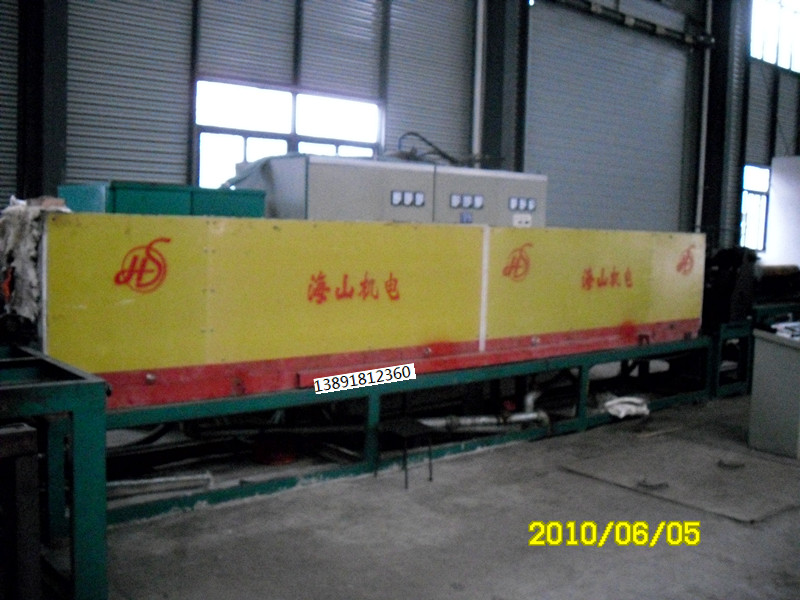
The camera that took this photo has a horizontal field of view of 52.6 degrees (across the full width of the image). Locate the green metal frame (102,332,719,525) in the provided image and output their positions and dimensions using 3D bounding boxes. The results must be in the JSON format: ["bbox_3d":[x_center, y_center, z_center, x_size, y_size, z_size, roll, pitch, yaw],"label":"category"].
[{"bbox_3d":[0.333,0.728,6.320,6.166,0.627,1.040,-3,6,-39],"label":"green metal frame"}]

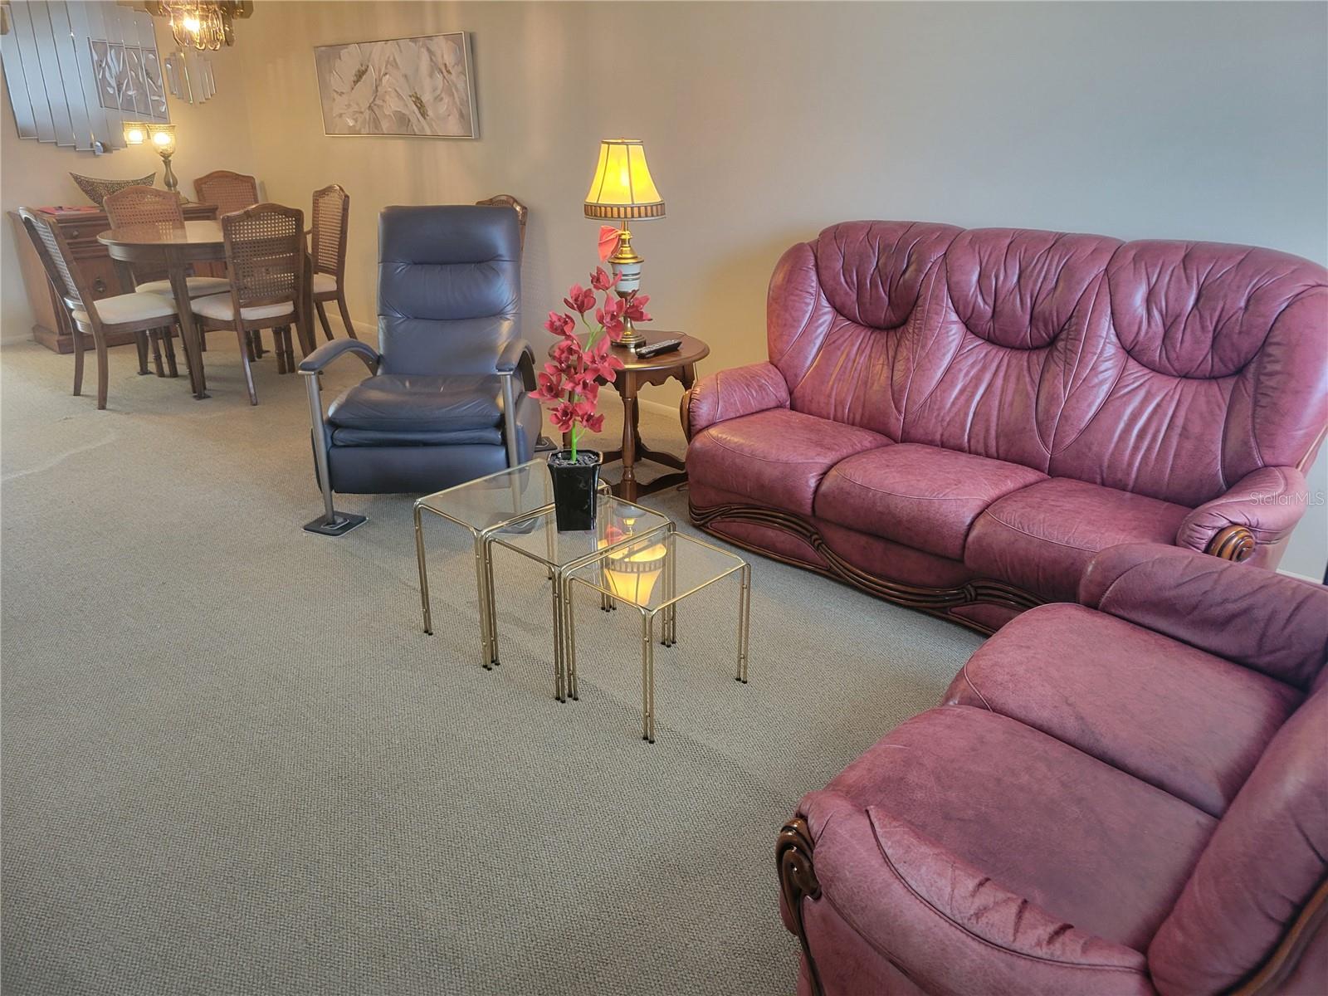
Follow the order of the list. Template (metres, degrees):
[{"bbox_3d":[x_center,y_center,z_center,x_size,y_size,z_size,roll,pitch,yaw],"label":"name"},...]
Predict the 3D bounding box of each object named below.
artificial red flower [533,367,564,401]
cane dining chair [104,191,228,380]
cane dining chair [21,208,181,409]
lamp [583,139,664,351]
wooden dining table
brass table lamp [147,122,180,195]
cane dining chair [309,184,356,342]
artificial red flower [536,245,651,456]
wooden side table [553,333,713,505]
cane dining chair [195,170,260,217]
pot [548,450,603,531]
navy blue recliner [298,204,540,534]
[{"bbox_3d":[-0.285,-0.283,2.460,0.085,0.090,0.060,0,21,0],"label":"artificial red flower"},{"bbox_3d":[-2.788,-1.257,5.705,0.580,0.975,0.490,20,28,41],"label":"cane dining chair"},{"bbox_3d":[-2.780,-0.999,5.036,0.490,0.975,0.580,20,28,41],"label":"cane dining chair"},{"bbox_3d":[-0.135,-0.956,3.785,0.320,0.763,0.320,0,21,0],"label":"lamp"},{"bbox_3d":[-2.437,-1.071,5.503,1.100,0.776,1.100,20,28,41],"label":"wooden dining table"},{"bbox_3d":[-3.266,-2.197,6.590,0.190,0.497,0.190,20,28,41],"label":"brass table lamp"},{"bbox_3d":[-2.142,-1.326,5.891,0.490,0.975,0.580,20,28,41],"label":"cane dining chair"},{"bbox_3d":[-0.176,-0.313,2.480,0.310,0.528,0.220,0,21,0],"label":"artificial red flower"},{"bbox_3d":[-0.126,-0.331,3.957,0.620,0.527,0.620,0,21,0],"label":"wooden side table"},{"bbox_3d":[-2.916,-1.748,6.978,0.580,0.975,0.490,20,28,41],"label":"cane dining chair"},{"bbox_3d":[-0.232,-0.014,2.596,0.145,0.185,0.145,0,21,0],"label":"pot"},{"bbox_3d":[-0.862,-0.550,3.832,0.780,1.020,1.060,0,21,-1],"label":"navy blue recliner"}]

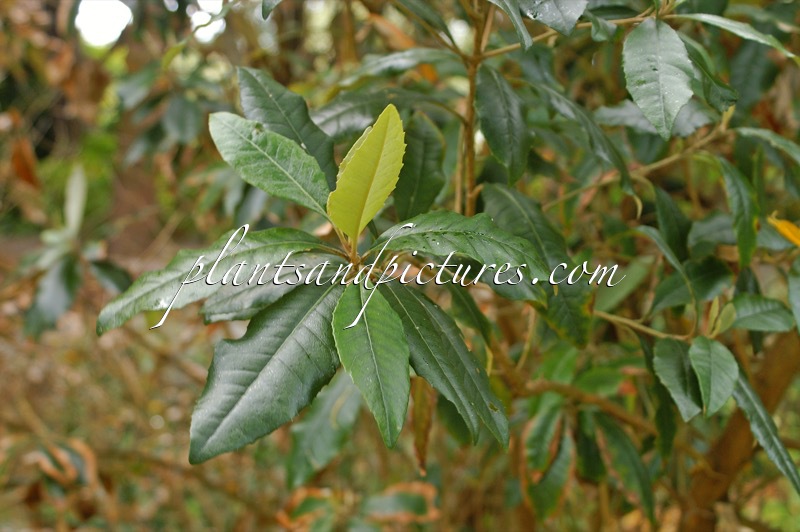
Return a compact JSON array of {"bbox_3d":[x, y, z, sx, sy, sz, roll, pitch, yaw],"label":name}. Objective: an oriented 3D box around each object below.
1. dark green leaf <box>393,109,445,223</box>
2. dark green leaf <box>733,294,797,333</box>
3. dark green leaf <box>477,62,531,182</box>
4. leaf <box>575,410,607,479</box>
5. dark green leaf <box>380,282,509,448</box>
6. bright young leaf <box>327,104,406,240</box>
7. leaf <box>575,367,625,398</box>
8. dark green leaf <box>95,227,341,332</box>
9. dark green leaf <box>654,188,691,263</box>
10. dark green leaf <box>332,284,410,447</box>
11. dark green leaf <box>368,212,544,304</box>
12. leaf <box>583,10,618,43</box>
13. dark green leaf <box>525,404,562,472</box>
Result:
[{"bbox_3d":[0.010,-0.059,0.900,0.030,0.070,0.018,11,-6,0],"label":"dark green leaf"},{"bbox_3d":[0.224,0.029,0.920,0.039,0.021,0.018,-6,-24,0],"label":"dark green leaf"},{"bbox_3d":[0.063,-0.086,0.900,0.027,0.071,0.020,-10,-9,0],"label":"dark green leaf"},{"bbox_3d":[0.144,0.134,1.120,0.020,0.055,0.018,-9,-7,0],"label":"leaf"},{"bbox_3d":[0.022,0.046,0.735,0.031,0.013,0.104,-23,64,-28],"label":"dark green leaf"},{"bbox_3d":[-0.015,-0.045,0.738,0.031,0.072,0.012,16,20,7],"label":"bright young leaf"},{"bbox_3d":[0.151,0.087,1.120,0.038,0.020,0.018,-4,-20,0],"label":"leaf"},{"bbox_3d":[-0.090,0.009,0.738,0.127,0.018,0.036,-17,31,-9],"label":"dark green leaf"},{"bbox_3d":[0.183,-0.028,0.990,0.017,0.053,0.018,-21,-9,11],"label":"dark green leaf"},{"bbox_3d":[-0.012,0.044,0.718,0.036,0.098,0.011,-8,-34,-3],"label":"dark green leaf"},{"bbox_3d":[0.031,-0.005,0.747,0.092,0.018,0.036,11,35,3],"label":"dark green leaf"},{"bbox_3d":[0.119,-0.142,0.880,0.019,0.019,0.015,-4,-6,0],"label":"leaf"},{"bbox_3d":[0.106,0.127,1.100,0.024,0.057,0.020,12,-9,0],"label":"dark green leaf"}]

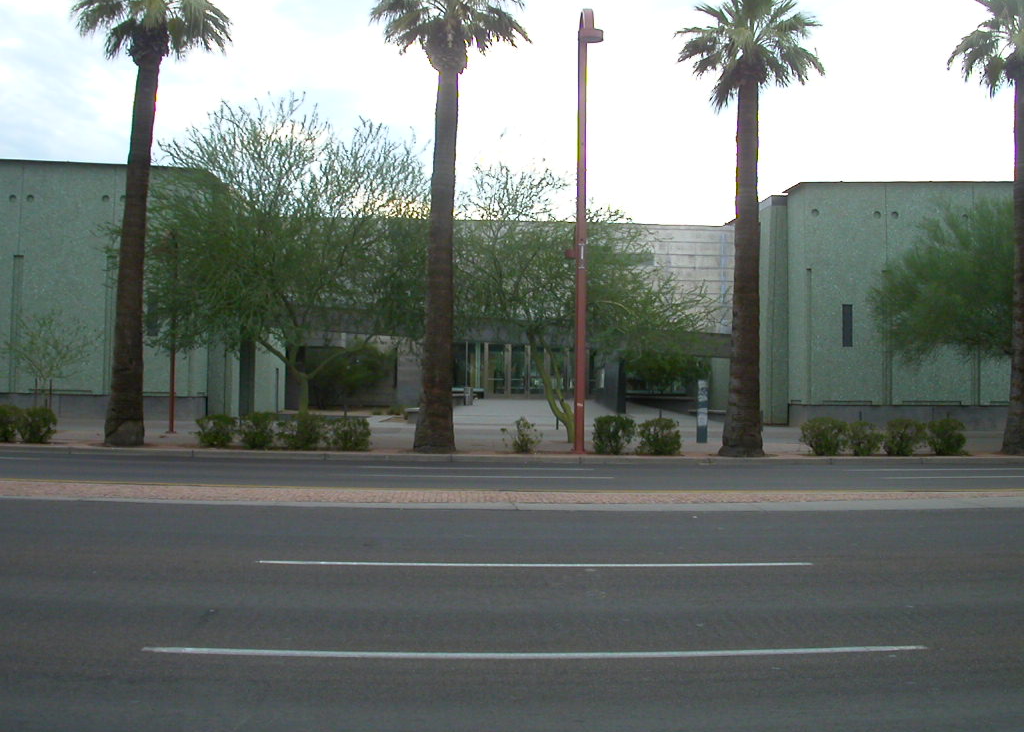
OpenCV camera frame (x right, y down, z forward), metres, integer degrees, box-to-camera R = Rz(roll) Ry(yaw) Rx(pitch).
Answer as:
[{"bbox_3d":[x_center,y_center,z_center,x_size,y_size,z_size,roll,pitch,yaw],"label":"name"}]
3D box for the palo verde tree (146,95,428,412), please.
[{"bbox_3d":[-6.827,-2.836,31.200,9.100,9.700,8.600,0,-1,1],"label":"palo verde tree"}]

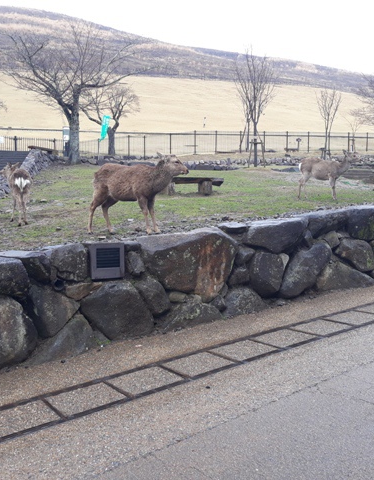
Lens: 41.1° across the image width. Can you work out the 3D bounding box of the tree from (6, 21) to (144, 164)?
[{"bbox_3d":[-5.409,-7.091,24.000,6.500,6.900,6.000,0,5,0],"label":"tree"}]

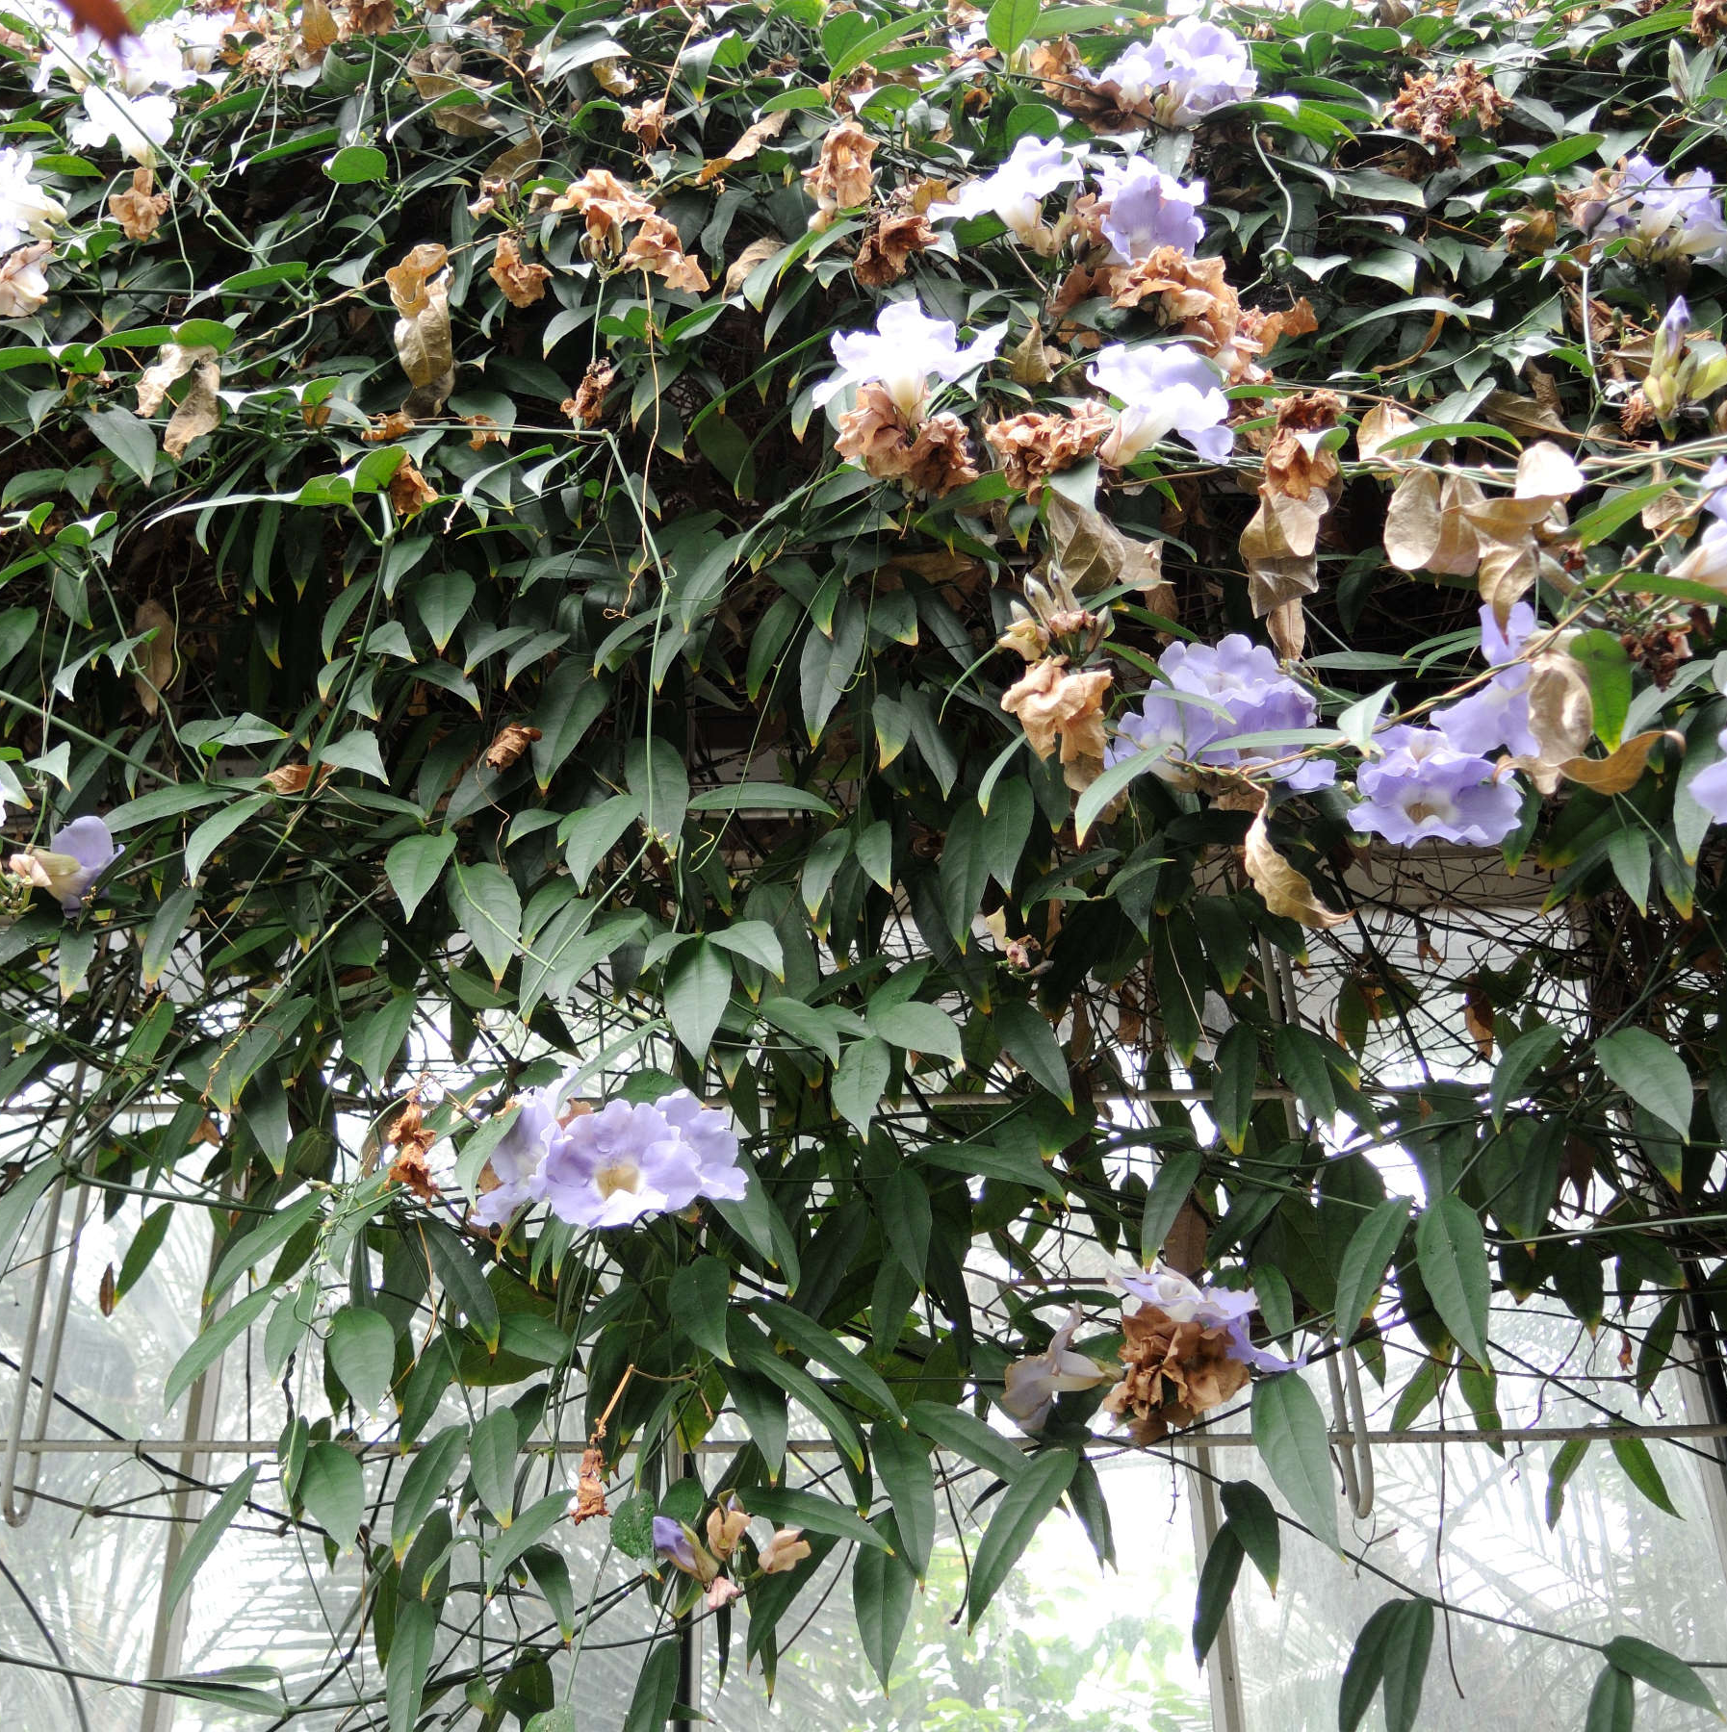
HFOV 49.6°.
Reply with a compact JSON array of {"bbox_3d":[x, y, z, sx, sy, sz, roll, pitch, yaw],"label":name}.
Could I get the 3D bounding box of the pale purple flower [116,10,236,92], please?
[{"bbox_3d":[-0.520,-0.617,1.414,0.085,0.048,0.050,-2,-32,-1],"label":"pale purple flower"}]

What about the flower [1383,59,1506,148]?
[{"bbox_3d":[0.433,-0.569,1.394,0.087,0.050,0.050,-2,-32,-1],"label":"flower"}]

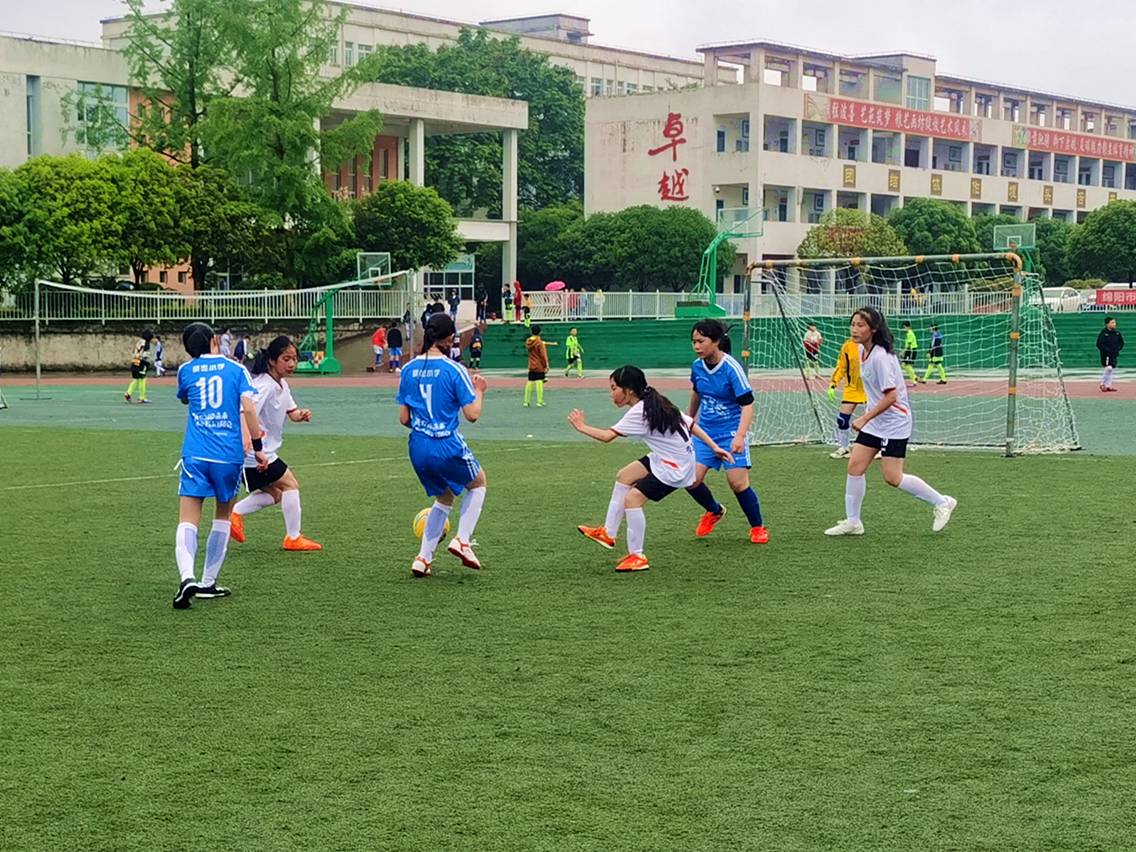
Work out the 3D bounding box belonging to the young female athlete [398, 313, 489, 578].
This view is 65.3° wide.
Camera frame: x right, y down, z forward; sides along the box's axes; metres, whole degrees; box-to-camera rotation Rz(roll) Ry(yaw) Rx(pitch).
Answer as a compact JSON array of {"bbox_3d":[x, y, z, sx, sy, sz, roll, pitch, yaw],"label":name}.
[{"bbox_3d":[-0.718,0.109,5.145,0.470,1.511,0.500,2,7,18],"label":"young female athlete"}]

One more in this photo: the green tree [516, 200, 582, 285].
[{"bbox_3d":[-0.955,-8.248,44.355,4.022,5.760,4.022,0,6,0],"label":"green tree"}]

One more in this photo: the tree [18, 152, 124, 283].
[{"bbox_3d":[-17.932,-6.694,31.951,3.852,5.749,3.852,0,6,0],"label":"tree"}]

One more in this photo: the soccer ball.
[{"bbox_3d":[-0.816,0.597,5.300,0.218,0.218,0.218,0,6,0],"label":"soccer ball"}]

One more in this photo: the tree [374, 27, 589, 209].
[{"bbox_3d":[-5.476,-14.829,53.082,12.600,17.000,11.000,0,6,0],"label":"tree"}]

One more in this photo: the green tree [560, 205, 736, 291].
[{"bbox_3d":[3.410,-7.332,39.730,7.700,5.008,5.500,0,6,0],"label":"green tree"}]

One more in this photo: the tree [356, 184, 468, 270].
[{"bbox_3d":[-6.109,-6.678,33.726,4.200,5.072,4.200,0,6,0],"label":"tree"}]

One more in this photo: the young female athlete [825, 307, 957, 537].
[{"bbox_3d":[2.225,-0.026,6.099,0.860,1.566,0.500,-2,7,-17],"label":"young female athlete"}]

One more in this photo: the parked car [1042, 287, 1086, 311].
[{"bbox_3d":[26.059,-6.559,47.363,1.800,1.550,4.400,6,8,41],"label":"parked car"}]

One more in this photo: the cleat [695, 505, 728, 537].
[{"bbox_3d":[0.890,0.598,5.500,0.250,0.105,0.100,-44,21,-30],"label":"cleat"}]

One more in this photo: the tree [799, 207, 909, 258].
[{"bbox_3d":[13.274,-7.554,41.415,5.264,4.939,5.264,0,6,0],"label":"tree"}]

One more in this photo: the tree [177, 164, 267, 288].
[{"bbox_3d":[-12.904,-6.831,32.699,3.600,5.575,3.600,0,6,0],"label":"tree"}]

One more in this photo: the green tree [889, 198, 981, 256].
[{"bbox_3d":[17.816,-8.021,42.687,4.400,5.790,4.400,0,6,0],"label":"green tree"}]

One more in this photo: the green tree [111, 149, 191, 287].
[{"bbox_3d":[-15.238,-6.815,31.938,3.221,5.992,3.221,0,6,0],"label":"green tree"}]

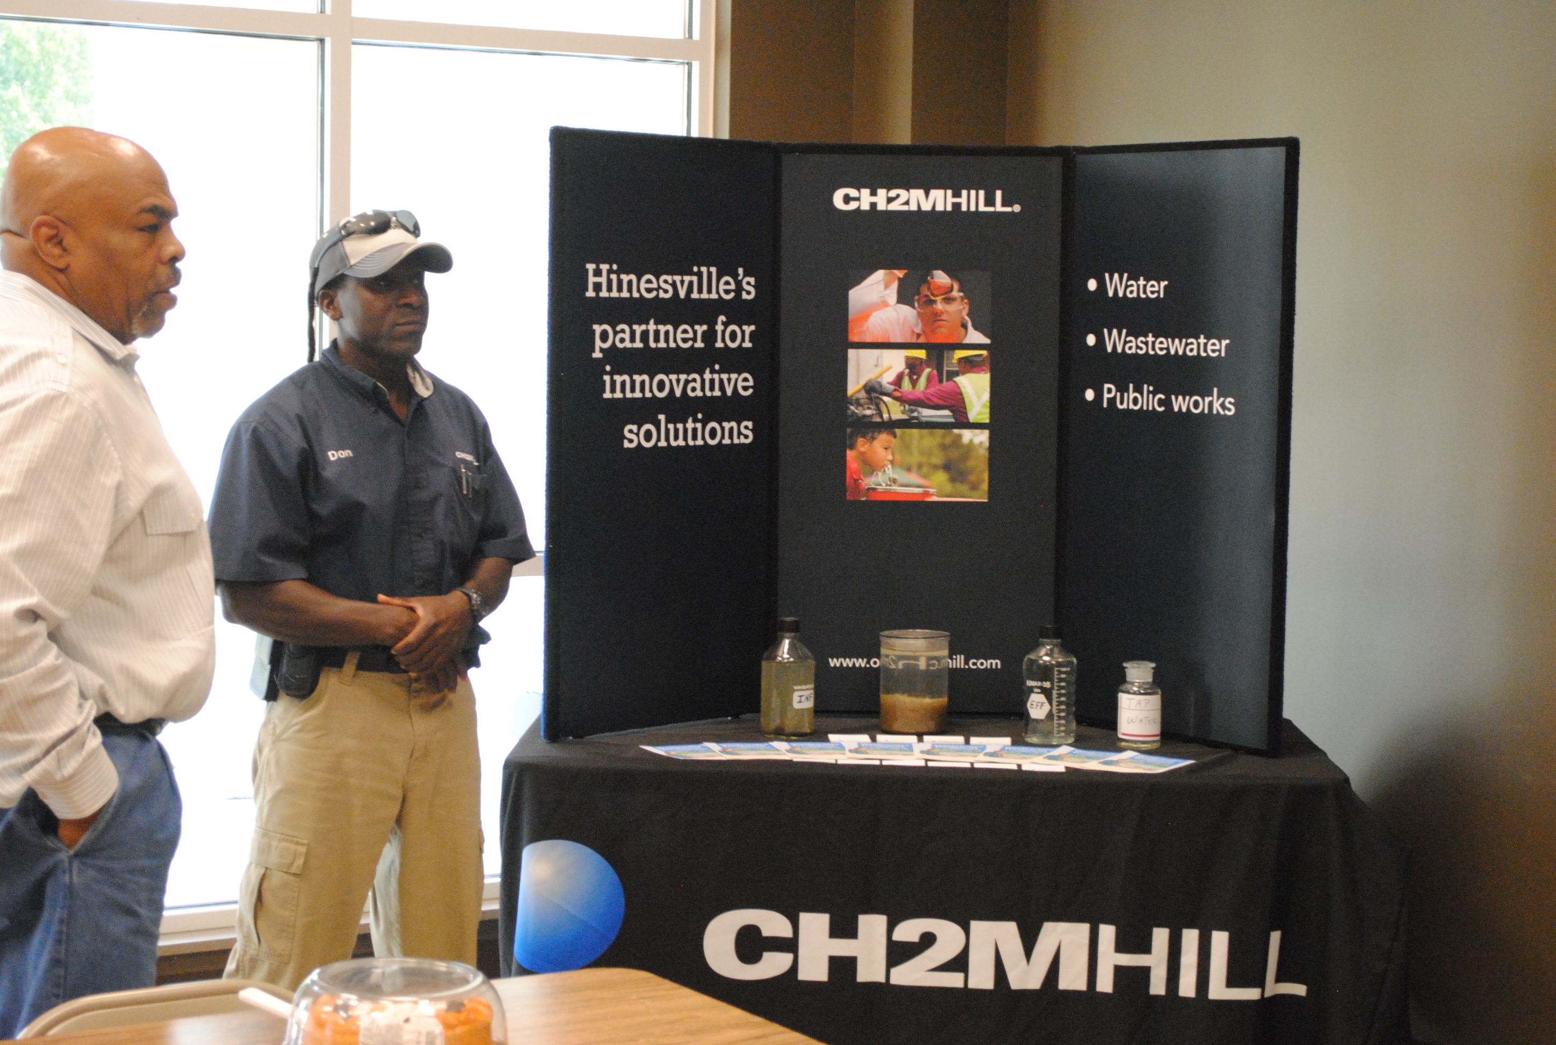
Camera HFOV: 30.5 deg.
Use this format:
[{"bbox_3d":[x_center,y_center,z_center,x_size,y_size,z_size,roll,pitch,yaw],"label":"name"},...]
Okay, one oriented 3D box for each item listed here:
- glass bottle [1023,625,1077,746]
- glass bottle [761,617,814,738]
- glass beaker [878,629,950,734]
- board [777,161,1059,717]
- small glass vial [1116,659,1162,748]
[{"bbox_3d":[0.537,0.317,5.640,0.106,0.228,0.106,1,4,0],"label":"glass bottle"},{"bbox_3d":[0.021,0.305,5.662,0.104,0.231,0.104,1,4,0],"label":"glass bottle"},{"bbox_3d":[0.276,0.320,5.760,0.142,0.194,0.142,1,4,0],"label":"glass beaker"},{"bbox_3d":[0.288,-0.186,5.913,0.603,1.180,0.030,1,4,4],"label":"board"},{"bbox_3d":[0.707,0.356,5.588,0.085,0.164,0.085,1,4,0],"label":"small glass vial"}]

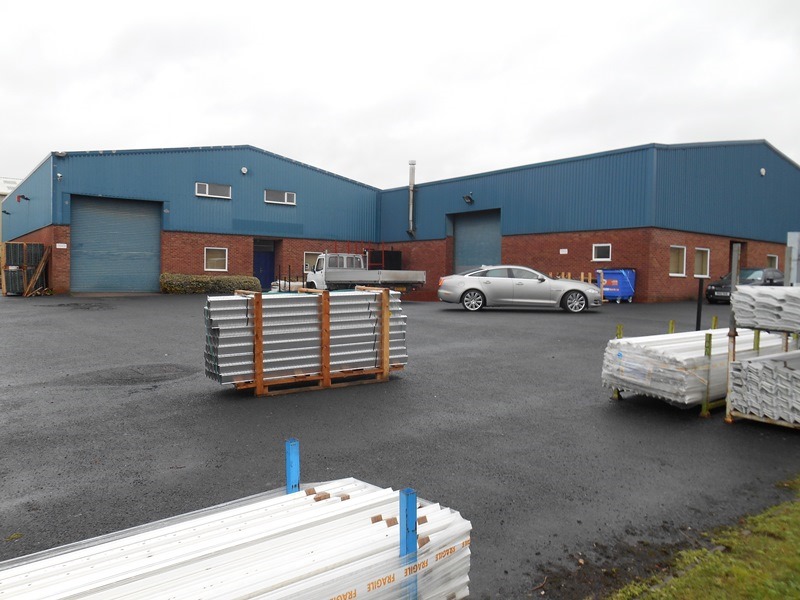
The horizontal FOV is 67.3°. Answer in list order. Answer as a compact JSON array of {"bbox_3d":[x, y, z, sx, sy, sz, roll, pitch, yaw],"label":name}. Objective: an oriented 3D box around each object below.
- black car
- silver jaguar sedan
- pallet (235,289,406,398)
[{"bbox_3d":[14.000,-0.525,23.750,4.600,1.430,1.820,-1,3,-36],"label":"black car"},{"bbox_3d":[3.680,-0.360,18.700,5.120,1.450,1.930,1,2,3],"label":"silver jaguar sedan"},{"bbox_3d":[-1.091,0.466,7.693,2.209,1.183,0.771,-3,5,-31],"label":"pallet"}]

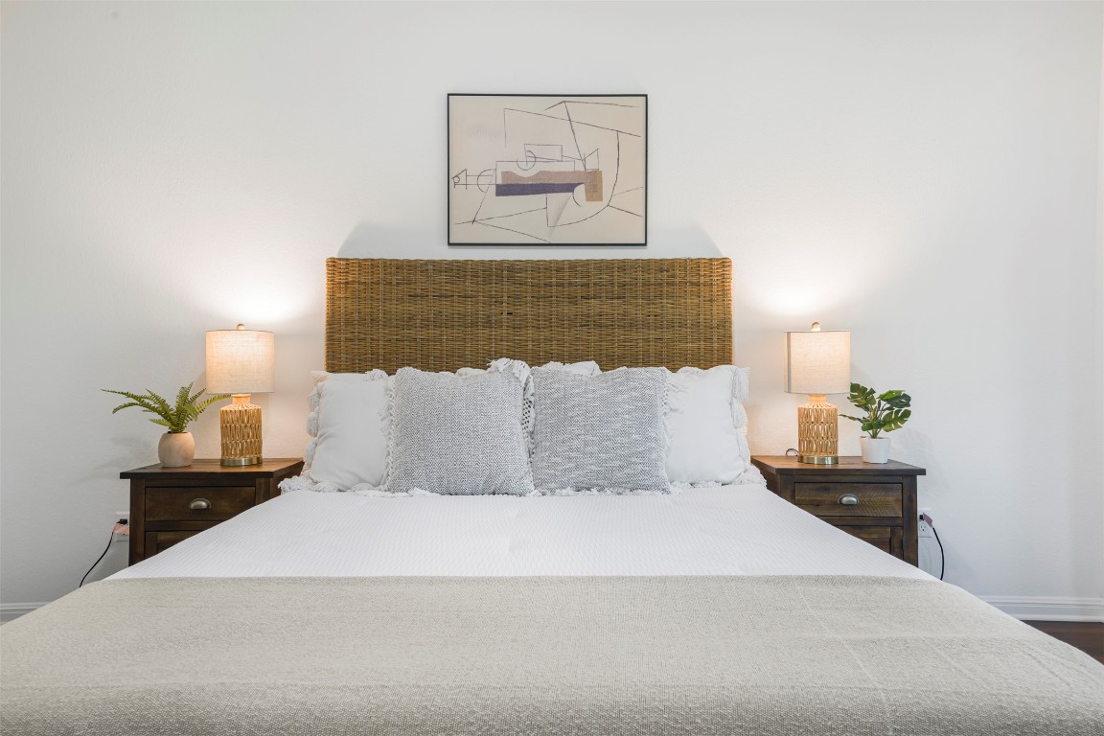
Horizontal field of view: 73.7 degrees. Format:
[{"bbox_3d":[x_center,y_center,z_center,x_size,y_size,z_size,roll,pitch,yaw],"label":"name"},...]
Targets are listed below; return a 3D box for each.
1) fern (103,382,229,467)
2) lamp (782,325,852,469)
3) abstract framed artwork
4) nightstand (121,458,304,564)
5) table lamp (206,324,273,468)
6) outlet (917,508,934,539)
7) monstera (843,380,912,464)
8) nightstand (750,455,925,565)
[{"bbox_3d":[-1.405,0.206,2.677,0.460,0.308,0.340,0,-1,-1],"label":"fern"},{"bbox_3d":[1.012,0.094,2.805,0.254,0.535,0.254,0,-1,-1],"label":"lamp"},{"bbox_3d":[-0.016,-0.808,3.010,0.812,0.616,0.027,0,0,-1],"label":"abstract framed artwork"},{"bbox_3d":[-1.226,0.700,2.746,0.520,0.678,0.430,0,-1,-1],"label":"nightstand"},{"bbox_3d":[-1.179,0.097,2.782,0.258,0.528,0.258,0,-1,-1],"label":"table lamp"},{"bbox_3d":[1.530,0.640,3.031,0.072,0.118,0.010,0,-1,-1],"label":"outlet"},{"bbox_3d":[1.232,0.208,2.787,0.273,0.307,0.230,0,-1,-1],"label":"monstera"},{"bbox_3d":[1.050,0.699,2.790,0.525,0.680,0.425,0,-1,-1],"label":"nightstand"}]

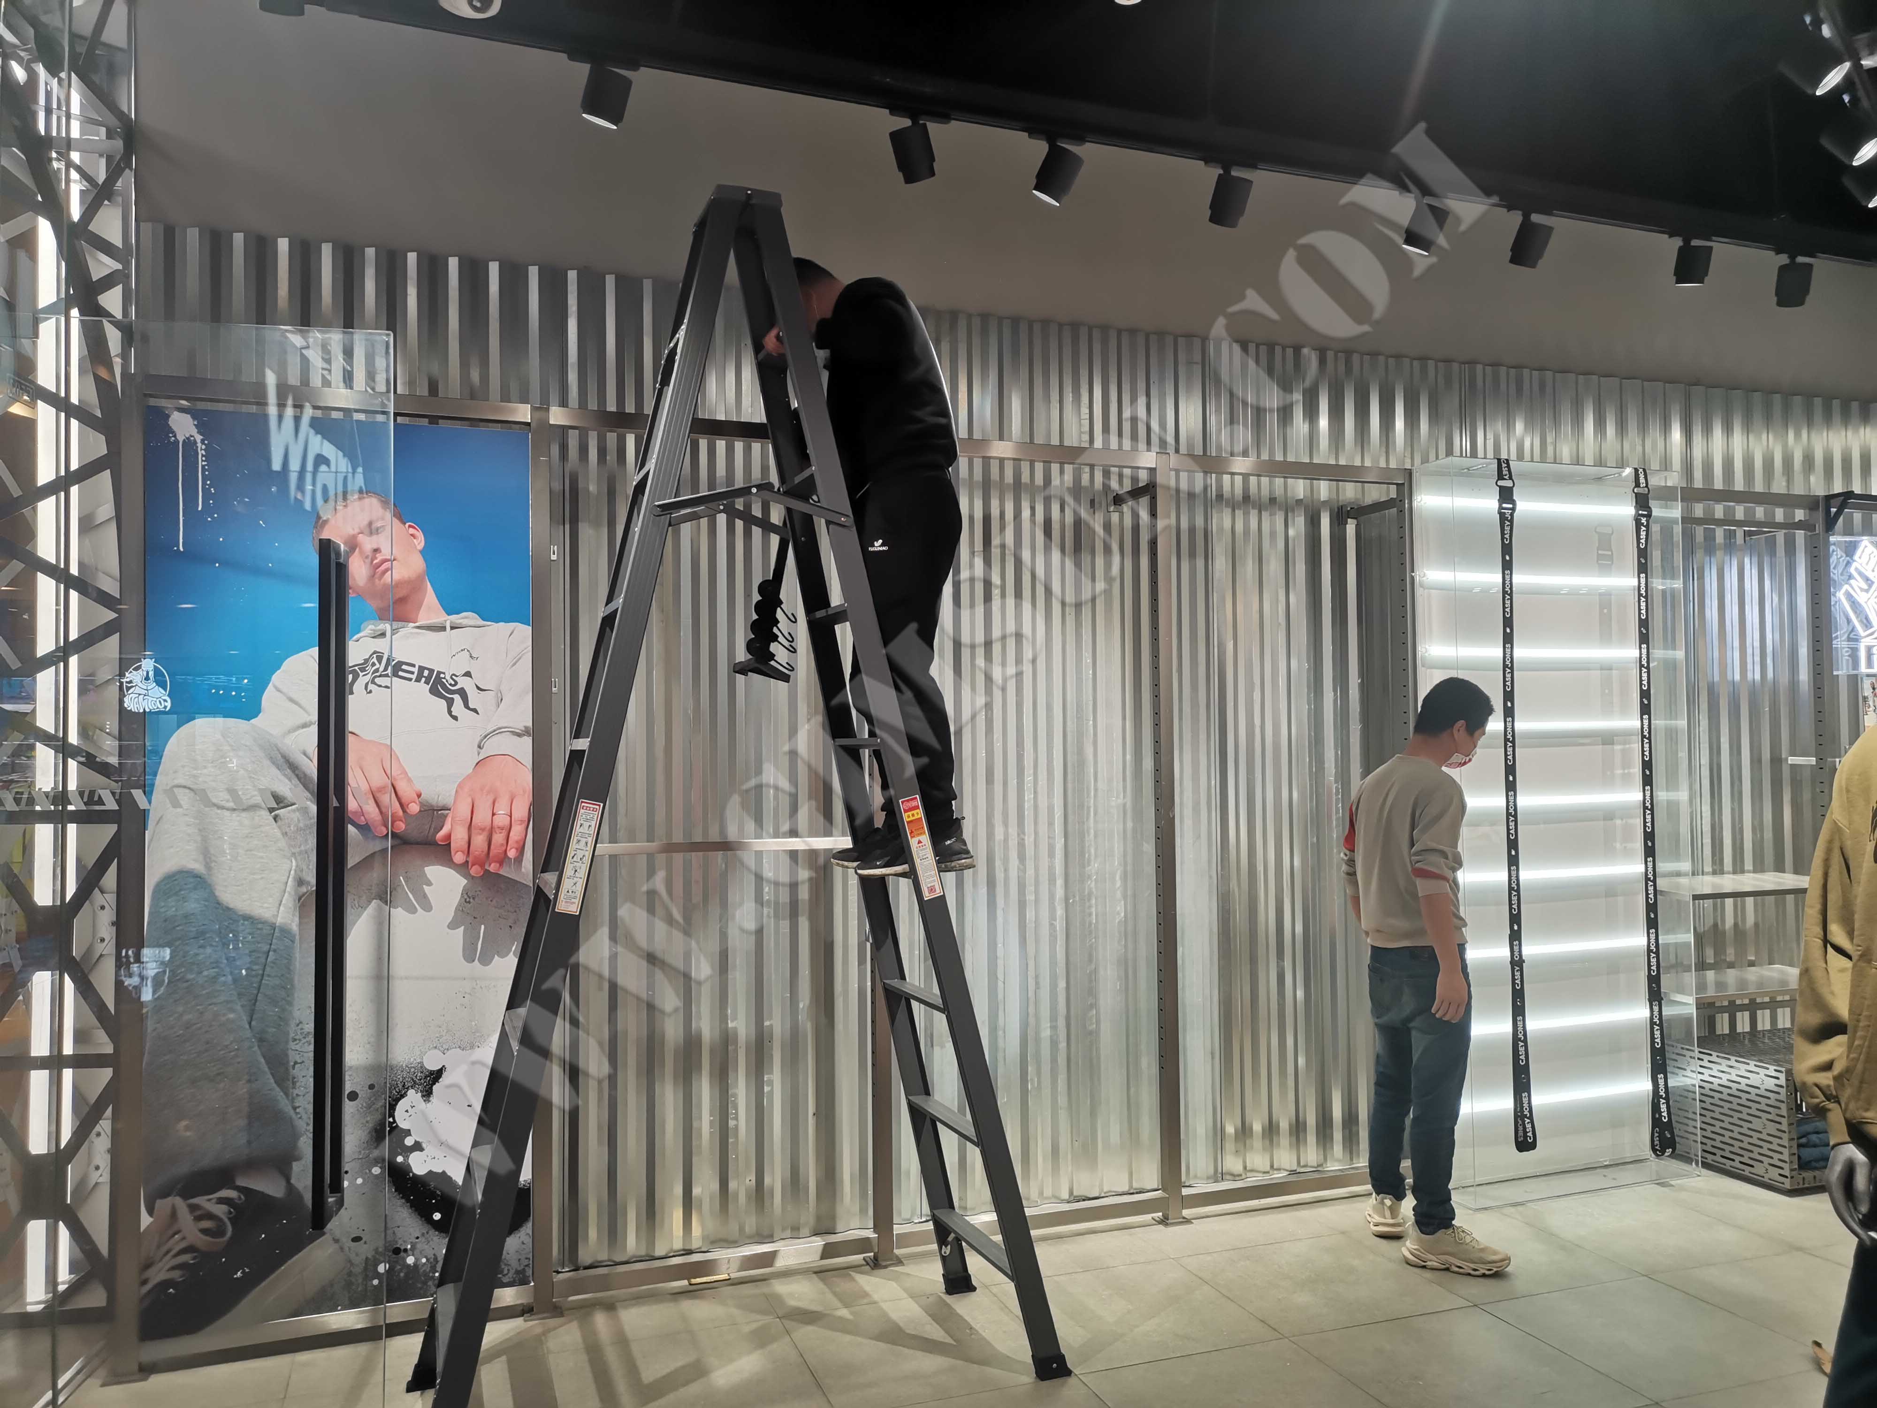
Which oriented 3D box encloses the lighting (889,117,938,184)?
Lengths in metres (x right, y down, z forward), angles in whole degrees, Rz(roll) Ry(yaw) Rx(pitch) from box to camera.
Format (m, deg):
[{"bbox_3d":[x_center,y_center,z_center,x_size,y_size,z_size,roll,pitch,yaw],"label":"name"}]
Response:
[{"bbox_3d":[-0.061,-1.362,3.475,0.092,0.135,0.092,-1,28,30],"label":"lighting"}]

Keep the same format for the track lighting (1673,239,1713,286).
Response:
[{"bbox_3d":[2.314,-1.355,4.330,0.092,0.130,0.092,0,13,-18],"label":"track lighting"}]

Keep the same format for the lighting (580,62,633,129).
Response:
[{"bbox_3d":[-0.758,-1.389,3.224,0.095,0.125,0.095,22,11,31],"label":"lighting"}]

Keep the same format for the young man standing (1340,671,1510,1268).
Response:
[{"bbox_3d":[1.485,0.788,4.320,0.400,1.730,0.500,0,-2,-27],"label":"young man standing"}]

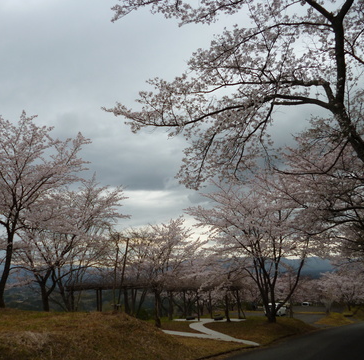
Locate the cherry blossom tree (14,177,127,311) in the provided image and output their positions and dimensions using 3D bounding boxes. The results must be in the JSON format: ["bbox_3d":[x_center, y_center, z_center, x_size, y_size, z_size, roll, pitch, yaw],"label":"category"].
[{"bbox_3d":[-6.680,3.620,23.040,6.510,7.950,6.190,0,-15,0],"label":"cherry blossom tree"}]

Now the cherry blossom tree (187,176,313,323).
[{"bbox_3d":[4.610,4.460,26.280,8.360,9.760,7.940,0,-15,0],"label":"cherry blossom tree"}]

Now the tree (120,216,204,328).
[{"bbox_3d":[-1.120,5.440,23.330,4.830,6.310,4.590,0,-15,0],"label":"tree"}]

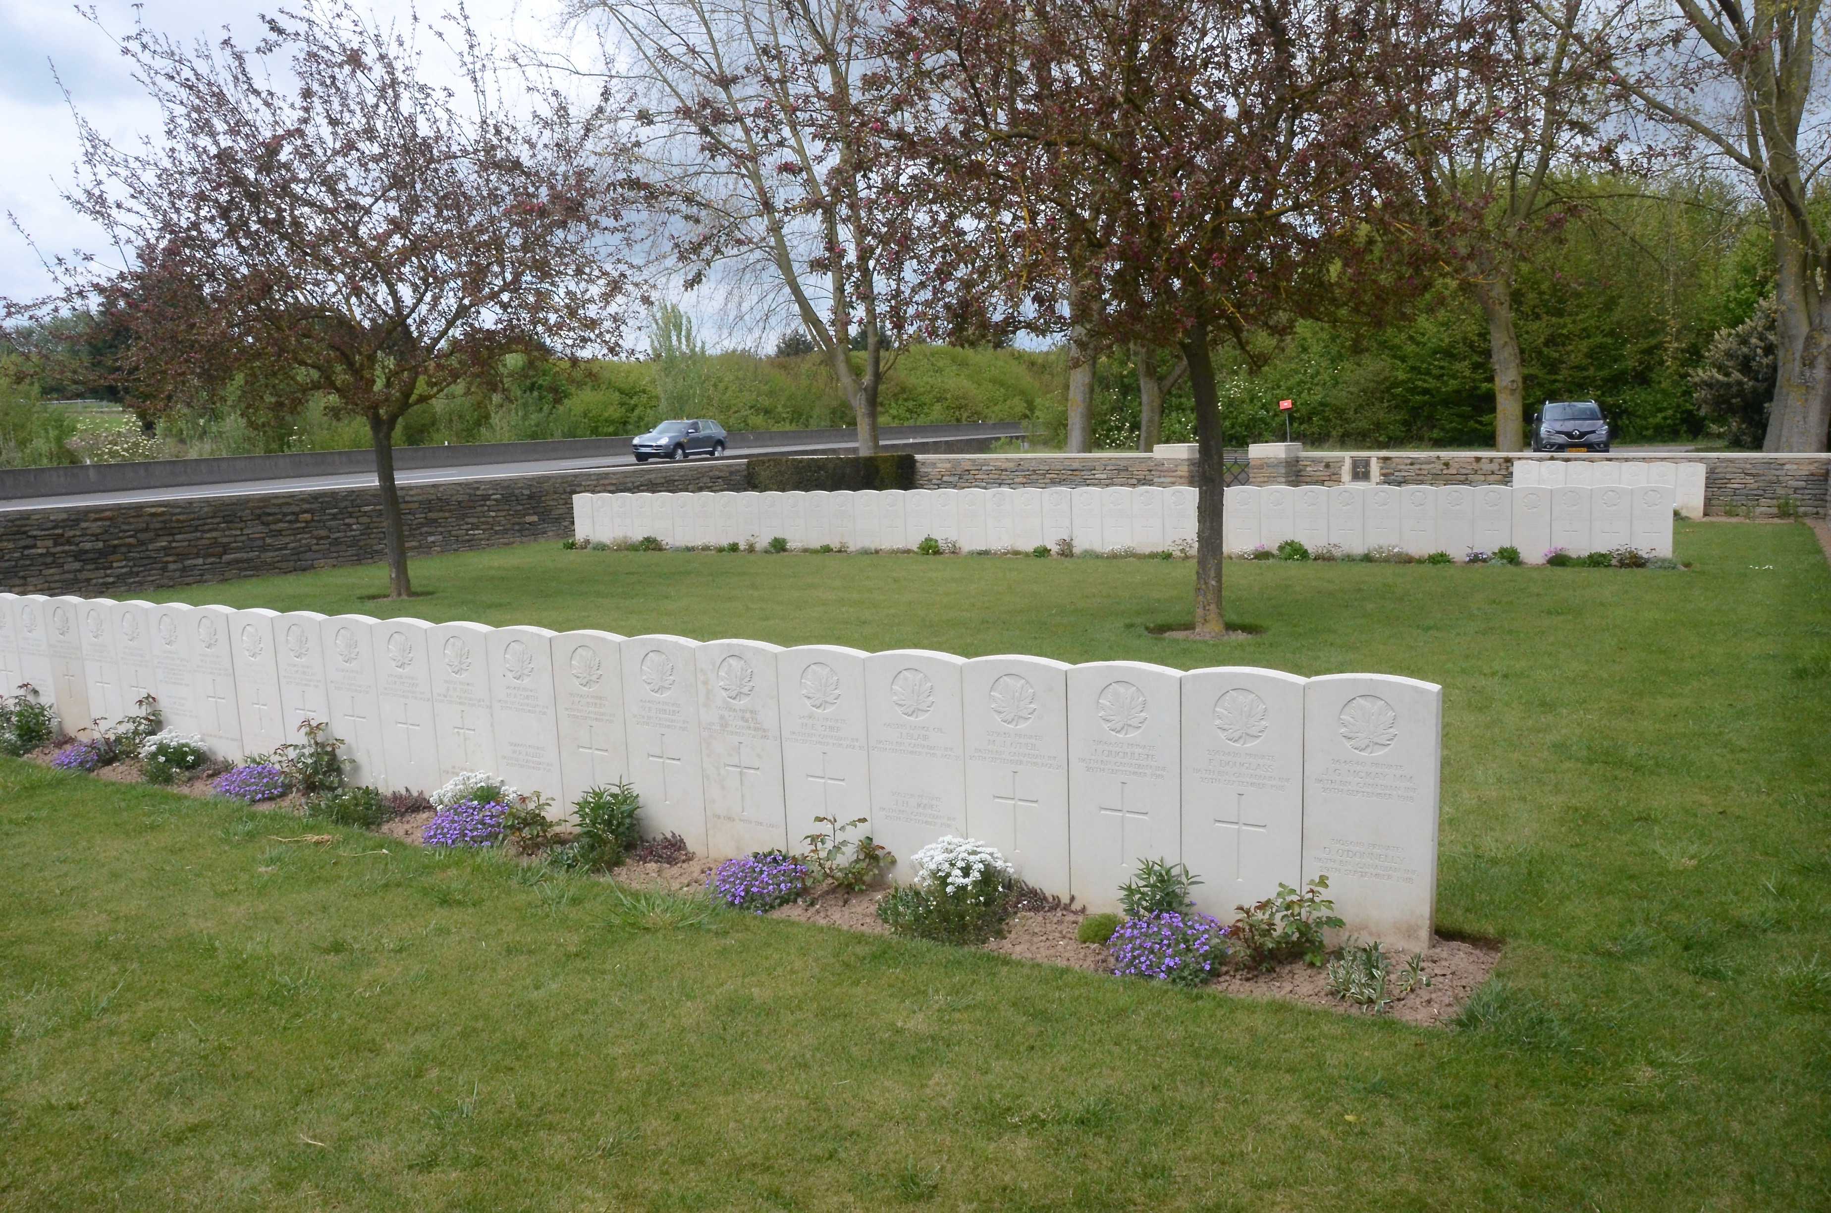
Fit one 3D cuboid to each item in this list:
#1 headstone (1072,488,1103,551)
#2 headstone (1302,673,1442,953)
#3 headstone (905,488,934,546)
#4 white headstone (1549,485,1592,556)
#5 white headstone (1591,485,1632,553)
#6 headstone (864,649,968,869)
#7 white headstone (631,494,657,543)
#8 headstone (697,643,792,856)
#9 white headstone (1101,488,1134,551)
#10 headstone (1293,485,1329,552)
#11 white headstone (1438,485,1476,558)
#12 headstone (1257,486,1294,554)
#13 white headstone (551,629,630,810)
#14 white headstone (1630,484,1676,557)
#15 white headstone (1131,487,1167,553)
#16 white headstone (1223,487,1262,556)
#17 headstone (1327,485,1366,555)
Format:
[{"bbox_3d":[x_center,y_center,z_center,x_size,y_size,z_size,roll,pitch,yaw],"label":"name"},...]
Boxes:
[{"bbox_3d":[2.055,-1.010,16.295,0.380,0.800,0.076,3,10,30],"label":"headstone"},{"bbox_3d":[1.329,0.593,3.994,0.381,0.790,0.078,3,10,31],"label":"headstone"},{"bbox_3d":[0.071,-1.093,17.526,0.381,0.813,0.076,2,9,30],"label":"headstone"},{"bbox_3d":[6.608,-0.816,13.801,0.381,0.800,0.078,2,9,30],"label":"white headstone"},{"bbox_3d":[7.027,-0.841,13.846,0.381,0.770,0.078,2,9,30],"label":"white headstone"},{"bbox_3d":[0.025,0.551,4.745,0.380,0.810,0.076,3,10,31],"label":"headstone"},{"bbox_3d":[-3.898,-1.238,19.801,0.381,0.800,0.078,2,9,30],"label":"white headstone"},{"bbox_3d":[-0.633,0.540,5.177,0.381,0.855,0.078,3,10,31],"label":"headstone"},{"bbox_3d":[2.393,-1.003,16.186,0.381,0.813,0.076,2,9,30],"label":"white headstone"},{"bbox_3d":[4.340,-0.916,14.984,0.380,0.800,0.076,3,10,30],"label":"headstone"},{"bbox_3d":[5.644,-0.868,14.303,0.381,0.813,0.076,2,9,30],"label":"white headstone"},{"bbox_3d":[4.043,-0.931,15.262,0.381,0.800,0.078,2,9,30],"label":"headstone"},{"bbox_3d":[-1.278,0.504,5.525,0.380,0.830,0.076,3,10,31],"label":"white headstone"},{"bbox_3d":[7.233,-0.787,13.453,0.381,0.800,0.078,2,9,30],"label":"white headstone"},{"bbox_3d":[2.723,-0.990,15.995,0.381,0.813,0.076,2,9,30],"label":"white headstone"},{"bbox_3d":[3.726,-0.965,15.479,0.381,0.780,0.078,2,9,30],"label":"white headstone"},{"bbox_3d":[4.713,-0.914,14.958,0.381,0.825,0.078,3,10,30],"label":"headstone"}]

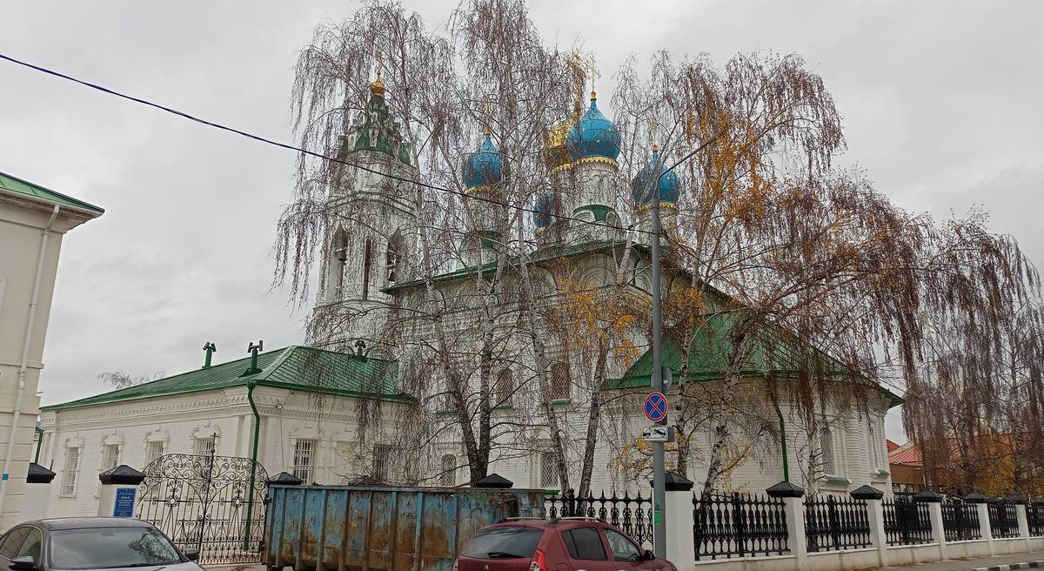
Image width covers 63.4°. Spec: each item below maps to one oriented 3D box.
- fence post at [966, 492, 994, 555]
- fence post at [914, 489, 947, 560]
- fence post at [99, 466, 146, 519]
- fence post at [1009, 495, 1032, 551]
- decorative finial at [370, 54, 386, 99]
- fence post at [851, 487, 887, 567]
[{"bbox_3d":[15.460,8.049,28.549,0.623,2.040,0.623,-12,-19,43],"label":"fence post"},{"bbox_3d":[12.312,7.186,25.414,0.623,2.040,0.623,-12,-19,43],"label":"fence post"},{"bbox_3d":[-7.903,4.536,16.455,0.650,2.020,0.650,-12,-19,43],"label":"fence post"},{"bbox_3d":[18.609,8.912,31.685,0.623,2.040,0.623,-12,-19,43],"label":"fence post"},{"bbox_3d":[-9.225,-13.447,54.242,1.100,3.000,1.100,1,-14,0],"label":"decorative finial"},{"bbox_3d":[9.164,6.324,22.278,0.623,2.040,0.623,-12,-19,43],"label":"fence post"}]

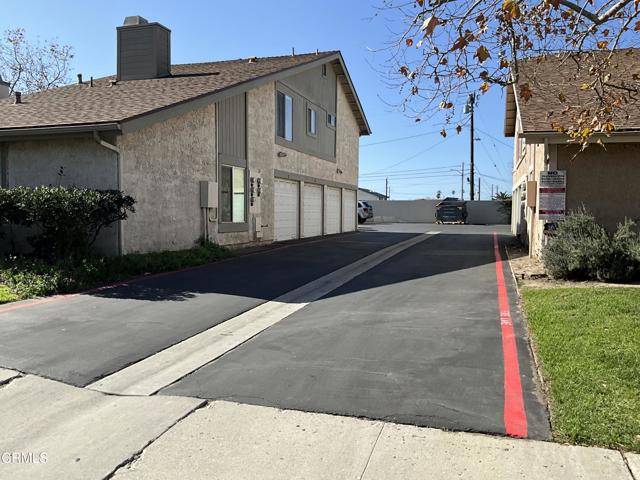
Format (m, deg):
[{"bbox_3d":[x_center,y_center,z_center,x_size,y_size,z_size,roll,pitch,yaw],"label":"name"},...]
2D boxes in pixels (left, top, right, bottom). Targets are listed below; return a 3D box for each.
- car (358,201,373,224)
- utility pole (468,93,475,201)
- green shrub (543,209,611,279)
[{"bbox_3d":[1.450,-2.050,39.500,4.700,1.720,1.900,1,3,17],"label":"car"},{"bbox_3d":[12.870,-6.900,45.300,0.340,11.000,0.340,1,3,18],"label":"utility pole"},{"bbox_3d":[4.480,0.020,9.400,1.180,1.130,1.100,1,3,18],"label":"green shrub"}]

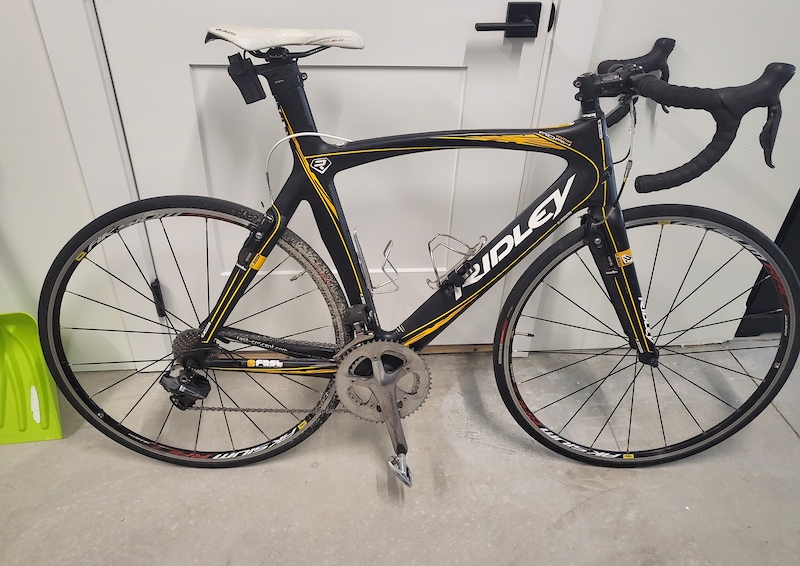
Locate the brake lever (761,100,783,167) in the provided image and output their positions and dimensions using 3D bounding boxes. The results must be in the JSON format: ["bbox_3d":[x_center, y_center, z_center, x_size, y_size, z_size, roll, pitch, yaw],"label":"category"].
[{"bbox_3d":[0.587,-0.232,0.954,0.031,0.107,0.024,-7,24,4],"label":"brake lever"}]

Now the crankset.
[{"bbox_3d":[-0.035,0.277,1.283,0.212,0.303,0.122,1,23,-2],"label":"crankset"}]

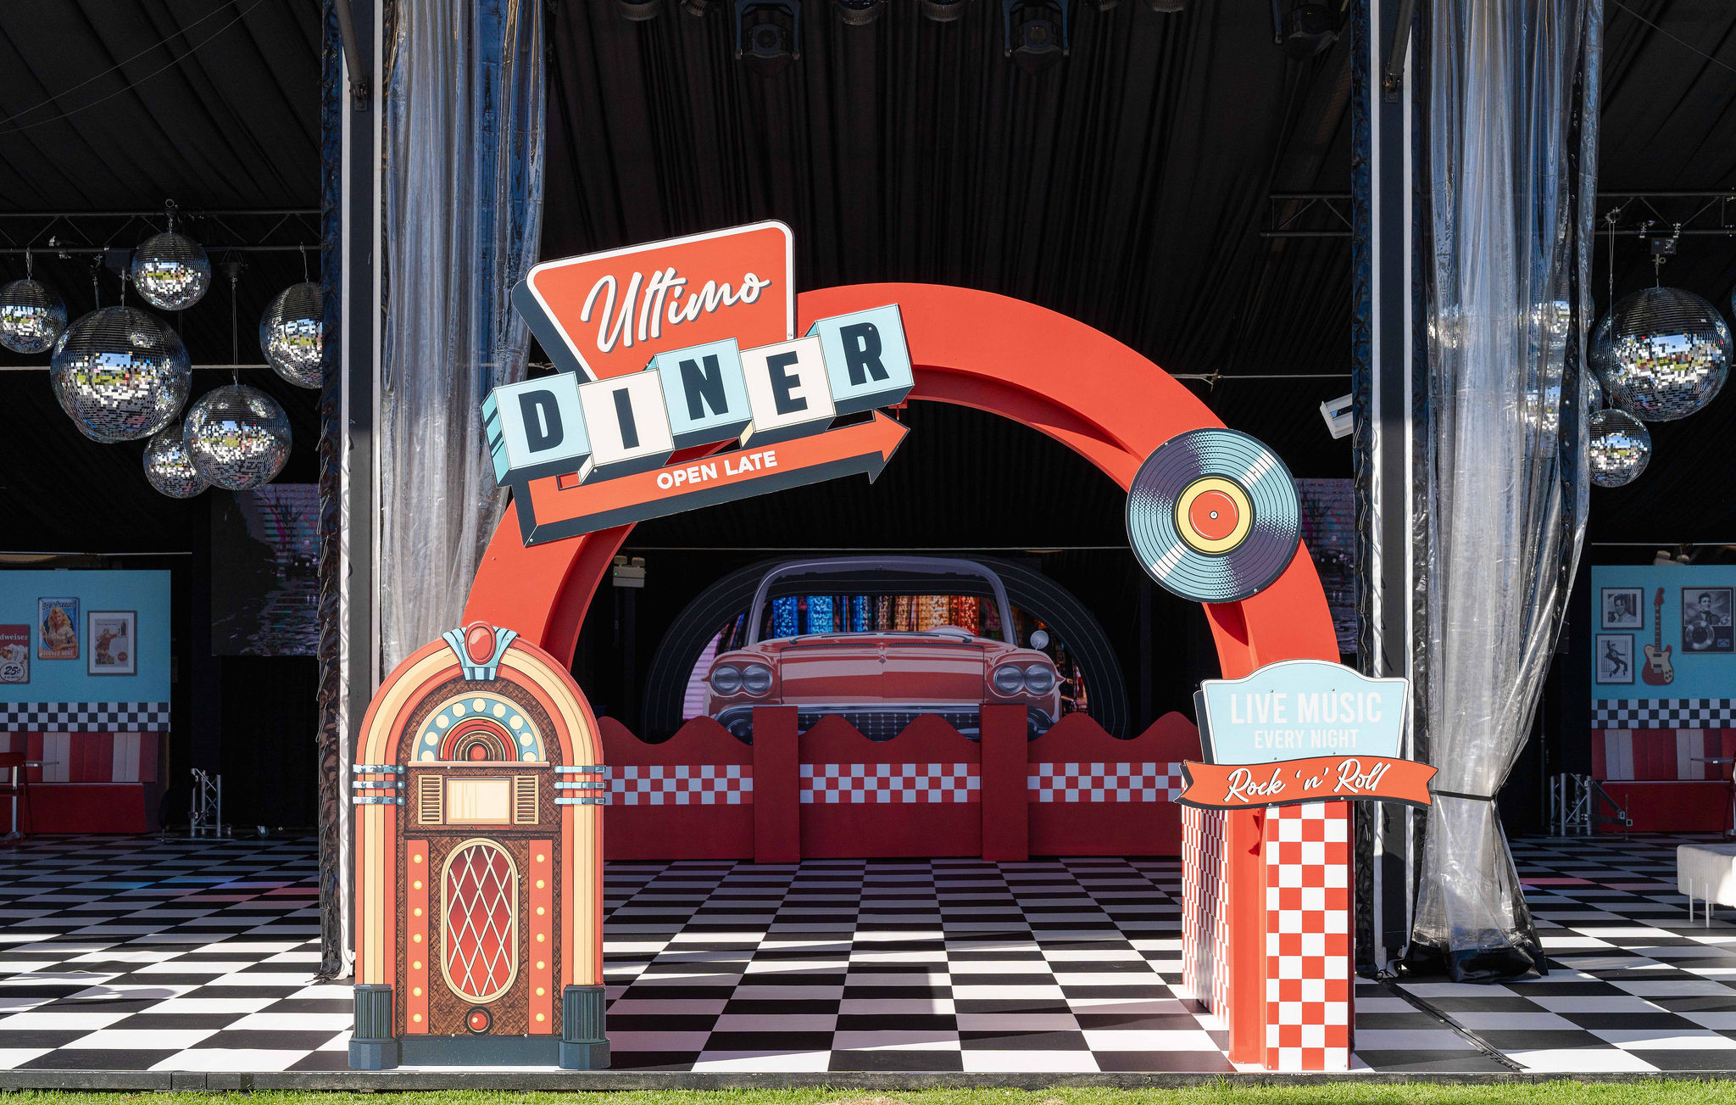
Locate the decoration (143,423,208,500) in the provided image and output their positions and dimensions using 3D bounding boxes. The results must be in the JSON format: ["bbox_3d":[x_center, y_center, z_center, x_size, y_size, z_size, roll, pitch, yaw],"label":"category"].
[{"bbox_3d":[-4.811,-0.647,16.900,0.530,0.530,0.530,0,-2,1],"label":"decoration"}]

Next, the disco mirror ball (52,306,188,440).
[{"bbox_3d":[-5.539,-1.325,17.880,1.000,1.000,1.000,0,-2,0],"label":"disco mirror ball"}]

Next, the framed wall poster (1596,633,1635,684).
[{"bbox_3d":[6.810,0.976,21.950,0.356,0.468,0.030,0,-2,1],"label":"framed wall poster"}]

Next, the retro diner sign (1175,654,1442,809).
[{"bbox_3d":[1.640,0.682,9.010,0.978,0.563,0.050,0,-2,1],"label":"retro diner sign"}]

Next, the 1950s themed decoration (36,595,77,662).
[{"bbox_3d":[-7.498,0.707,22.300,0.388,0.577,0.025,0,-2,1],"label":"1950s themed decoration"}]

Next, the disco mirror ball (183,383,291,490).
[{"bbox_3d":[-4.318,-0.789,16.500,0.725,0.725,0.725,0,-2,0],"label":"disco mirror ball"}]

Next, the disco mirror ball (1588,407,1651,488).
[{"bbox_3d":[4.968,-0.692,16.100,0.520,0.520,0.520,0,-2,1],"label":"disco mirror ball"}]

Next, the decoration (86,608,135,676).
[{"bbox_3d":[-6.939,0.838,22.150,0.451,0.600,0.030,0,-2,1],"label":"decoration"}]

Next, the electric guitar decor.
[{"bbox_3d":[7.193,0.766,21.950,0.300,0.905,0.050,0,-2,1],"label":"electric guitar decor"}]

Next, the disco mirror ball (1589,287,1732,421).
[{"bbox_3d":[5.882,-1.468,17.900,1.000,1.000,1.000,0,-2,1],"label":"disco mirror ball"}]

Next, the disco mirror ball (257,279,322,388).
[{"bbox_3d":[-3.847,-1.504,16.700,0.735,0.735,0.735,0,-2,1],"label":"disco mirror ball"}]

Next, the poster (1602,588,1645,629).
[{"bbox_3d":[6.947,0.518,22.200,0.390,0.395,0.025,0,-2,1],"label":"poster"}]

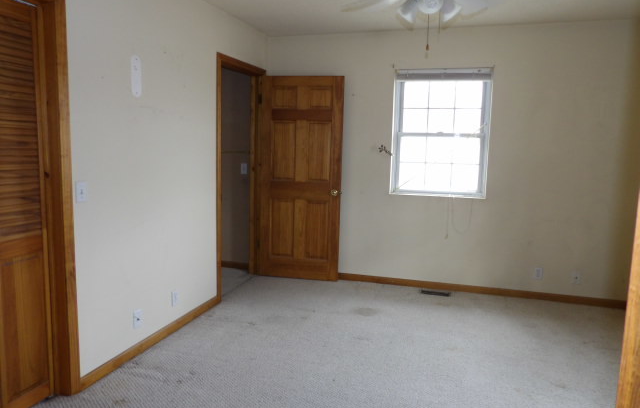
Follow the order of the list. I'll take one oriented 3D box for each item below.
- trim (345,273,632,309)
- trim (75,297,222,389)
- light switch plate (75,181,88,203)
[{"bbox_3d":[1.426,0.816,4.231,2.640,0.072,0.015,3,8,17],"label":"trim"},{"bbox_3d":[-1.107,0.909,3.148,0.015,0.073,1.470,3,8,17],"label":"trim"},{"bbox_3d":[-1.275,-0.063,2.386,0.008,0.116,0.072,3,8,17],"label":"light switch plate"}]

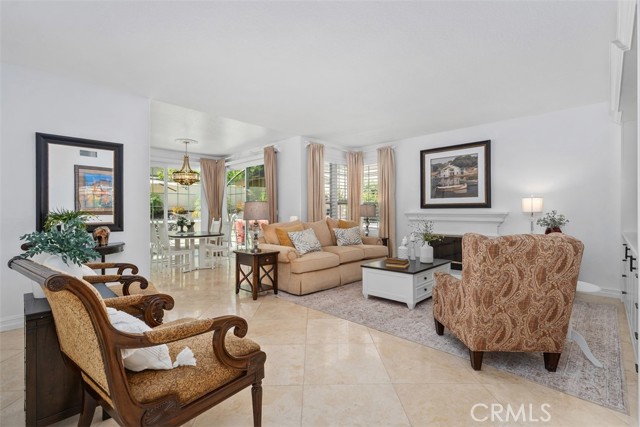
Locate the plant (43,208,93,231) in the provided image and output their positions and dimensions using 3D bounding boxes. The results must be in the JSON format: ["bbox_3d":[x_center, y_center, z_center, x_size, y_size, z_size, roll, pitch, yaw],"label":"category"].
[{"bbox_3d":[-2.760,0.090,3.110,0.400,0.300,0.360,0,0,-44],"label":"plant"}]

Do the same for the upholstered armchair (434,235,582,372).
[{"bbox_3d":[1.470,0.670,2.390,0.720,1.040,0.920,0,0,-1],"label":"upholstered armchair"}]

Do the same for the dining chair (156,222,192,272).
[{"bbox_3d":[-2.980,0.690,5.820,0.520,1.000,0.460,0,0,-45],"label":"dining chair"}]

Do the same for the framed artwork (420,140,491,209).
[{"bbox_3d":[2.500,-0.685,5.350,1.235,1.180,0.050,0,0,42],"label":"framed artwork"}]

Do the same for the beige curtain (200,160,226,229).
[{"bbox_3d":[-2.770,-0.100,7.400,0.620,2.580,0.140,0,0,-43],"label":"beige curtain"}]

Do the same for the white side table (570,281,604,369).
[{"bbox_3d":[1.985,0.870,2.265,0.400,0.600,0.400,0,0,-44],"label":"white side table"}]

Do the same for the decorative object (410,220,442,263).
[{"bbox_3d":[1.580,0.407,4.200,0.460,0.620,0.400,0,0,-44],"label":"decorative object"}]

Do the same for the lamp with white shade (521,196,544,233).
[{"bbox_3d":[3.260,0.073,4.350,0.280,0.710,0.280,0,0,42],"label":"lamp with white shade"}]

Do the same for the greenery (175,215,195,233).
[{"bbox_3d":[-2.920,0.235,6.120,0.360,0.370,0.320,0,0,-44],"label":"greenery"}]

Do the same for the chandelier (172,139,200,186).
[{"bbox_3d":[-2.860,-1.070,6.100,0.530,1.000,0.530,0,0,-44],"label":"chandelier"}]

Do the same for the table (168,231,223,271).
[{"bbox_3d":[-2.660,0.795,6.020,1.200,0.750,1.200,0,0,-44],"label":"table"}]

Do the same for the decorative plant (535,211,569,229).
[{"bbox_3d":[3.360,0.080,4.120,0.350,0.260,0.340,0,0,38],"label":"decorative plant"}]

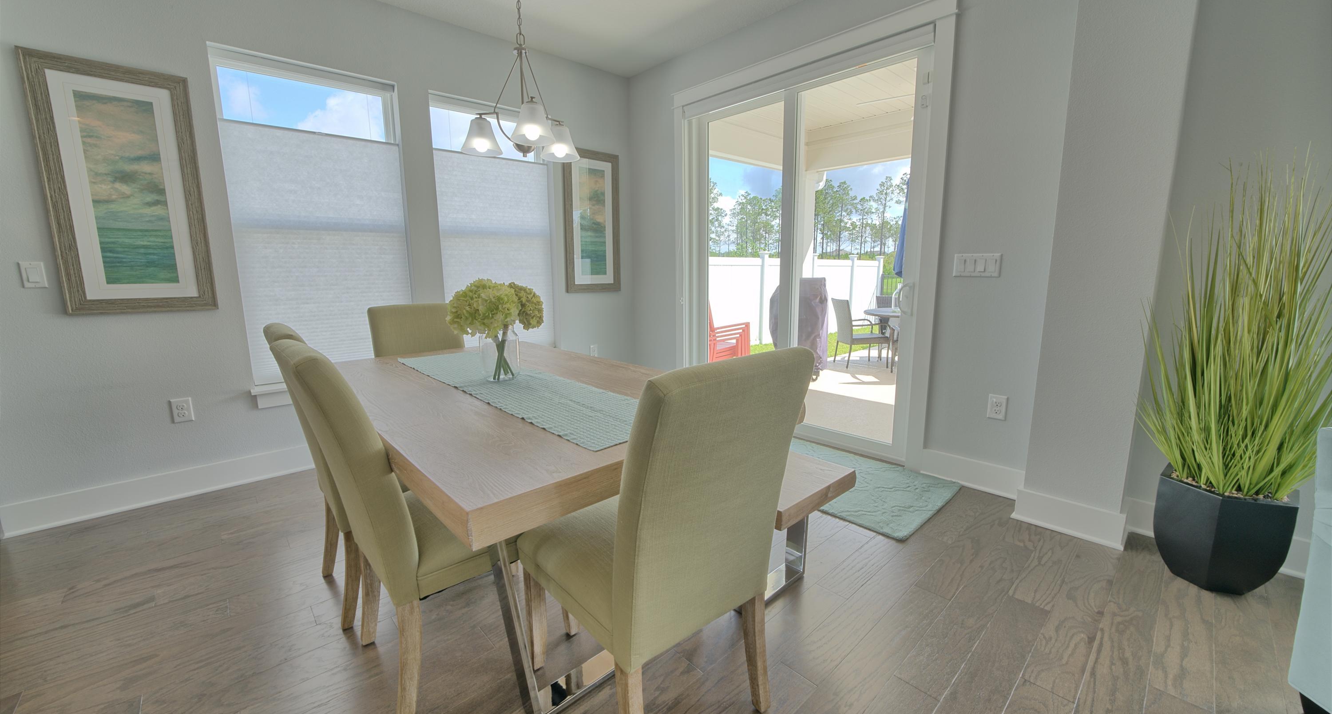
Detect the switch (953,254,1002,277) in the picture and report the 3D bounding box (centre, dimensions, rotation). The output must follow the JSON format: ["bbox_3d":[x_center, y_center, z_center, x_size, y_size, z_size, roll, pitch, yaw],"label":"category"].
[{"bbox_3d":[1.590,-0.466,2.451,0.008,0.114,0.208,-10,13,-43],"label":"switch"}]

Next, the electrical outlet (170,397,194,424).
[{"bbox_3d":[-2.502,0.280,2.489,0.076,0.121,0.010,-9,12,-40],"label":"electrical outlet"}]

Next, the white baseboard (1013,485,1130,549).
[{"bbox_3d":[1.754,0.699,2.108,0.375,0.150,0.025,8,13,43],"label":"white baseboard"}]

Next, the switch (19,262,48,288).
[{"bbox_3d":[-2.897,-0.374,2.205,0.071,0.116,0.008,-10,13,-43],"label":"switch"}]

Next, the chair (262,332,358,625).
[{"bbox_3d":[-1.035,0.357,1.793,0.620,0.980,0.460,-9,13,-42],"label":"chair"}]

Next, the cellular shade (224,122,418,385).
[{"bbox_3d":[-2.006,-0.592,2.891,0.840,1.416,0.040,-9,12,-40],"label":"cellular shade"}]

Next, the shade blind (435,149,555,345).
[{"bbox_3d":[-1.218,-0.716,3.552,0.845,1.426,0.040,-9,12,-40],"label":"shade blind"}]

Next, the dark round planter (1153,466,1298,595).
[{"bbox_3d":[2.018,0.640,1.762,0.350,0.376,0.370,9,13,44],"label":"dark round planter"}]

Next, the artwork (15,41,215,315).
[{"bbox_3d":[-2.637,-0.807,2.367,0.525,1.165,0.035,-10,13,-43],"label":"artwork"}]

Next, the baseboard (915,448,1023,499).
[{"bbox_3d":[1.639,0.629,2.595,0.020,0.148,0.480,-10,13,-43],"label":"baseboard"}]

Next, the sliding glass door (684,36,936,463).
[{"bbox_3d":[0.808,-0.613,3.357,0.100,2.380,1.810,-10,13,-43],"label":"sliding glass door"}]

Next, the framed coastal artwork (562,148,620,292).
[{"bbox_3d":[-0.582,-1.081,3.918,0.515,1.110,0.030,-9,12,-40],"label":"framed coastal artwork"}]

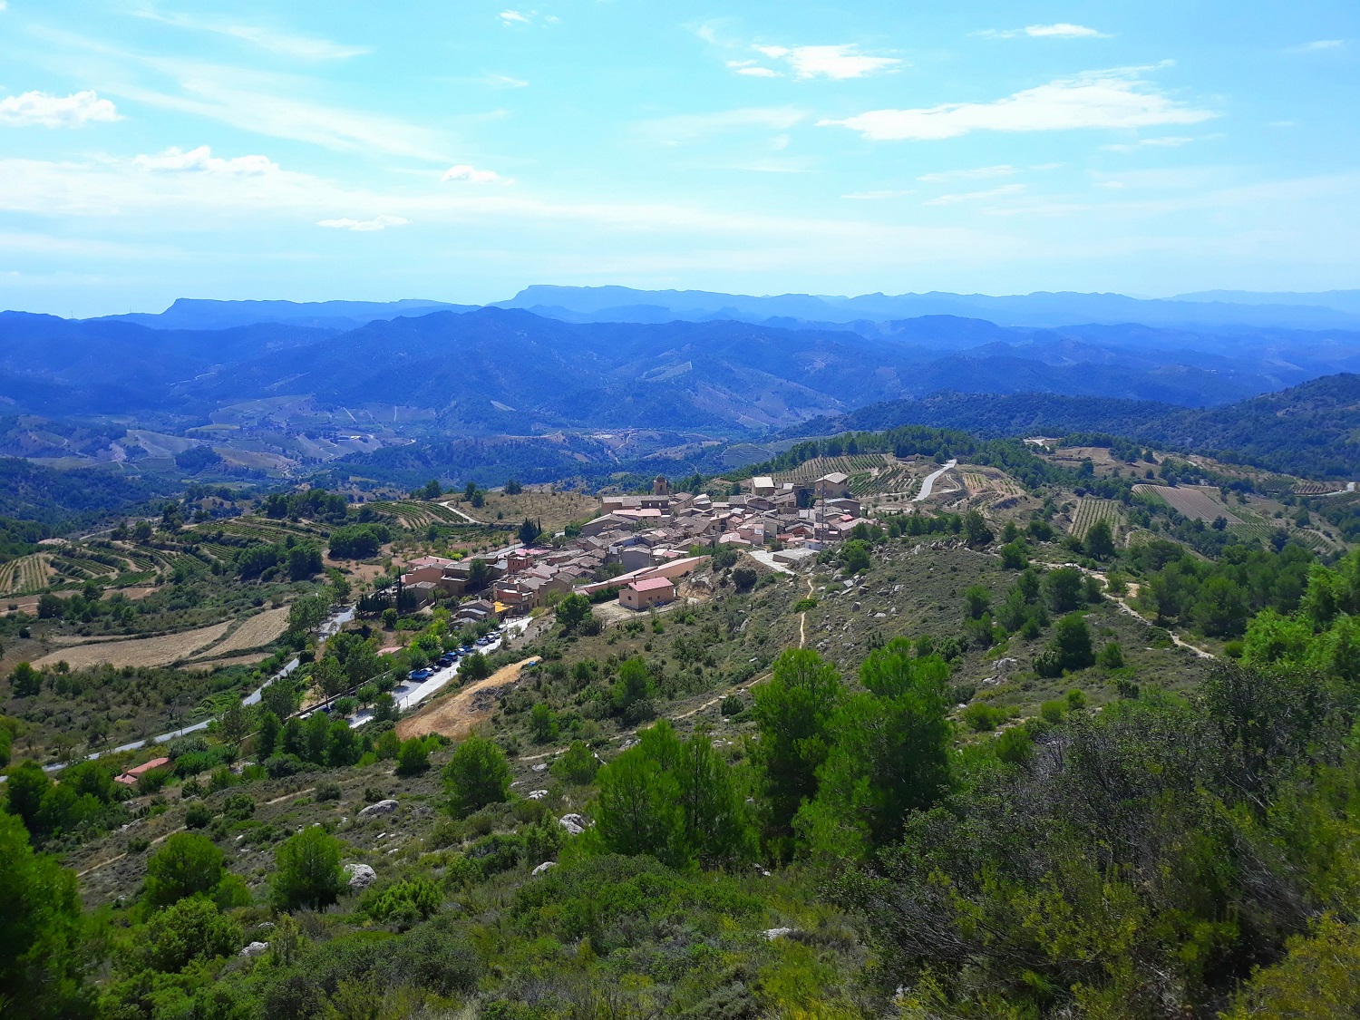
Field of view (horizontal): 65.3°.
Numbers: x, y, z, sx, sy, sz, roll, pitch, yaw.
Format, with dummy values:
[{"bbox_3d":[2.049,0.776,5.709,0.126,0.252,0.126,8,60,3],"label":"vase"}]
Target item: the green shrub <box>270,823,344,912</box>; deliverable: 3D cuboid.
[{"bbox_3d":[-14.185,13.658,40.463,2.877,3.384,2.647,-4,12,-21],"label":"green shrub"}]

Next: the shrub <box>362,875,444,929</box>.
[{"bbox_3d":[-9.082,12.792,34.610,2.669,1.499,2.456,-3,12,-16],"label":"shrub"}]

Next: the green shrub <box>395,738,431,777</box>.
[{"bbox_3d":[-28.536,26.490,113.508,3.752,4.344,3.452,-3,12,-15],"label":"green shrub"}]

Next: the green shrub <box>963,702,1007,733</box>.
[{"bbox_3d":[19.517,13.318,68.013,2.861,1.868,2.632,3,12,17],"label":"green shrub"}]

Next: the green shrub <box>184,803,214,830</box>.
[{"bbox_3d":[-41.917,26.725,92.486,2.594,2.217,2.386,-6,13,-26],"label":"green shrub"}]

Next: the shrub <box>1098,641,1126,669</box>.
[{"bbox_3d":[35.540,11.934,87.290,2.273,2.316,2.091,5,12,23],"label":"shrub"}]

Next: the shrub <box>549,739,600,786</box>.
[{"bbox_3d":[-8.878,21.192,89.085,4.104,3.815,3.776,-1,11,-6],"label":"shrub"}]

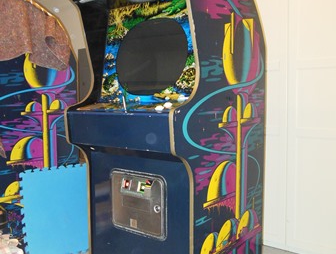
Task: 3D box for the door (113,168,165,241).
[{"bbox_3d":[-0.151,0.367,1.555,0.338,0.308,0.040,3,6,33],"label":"door"}]

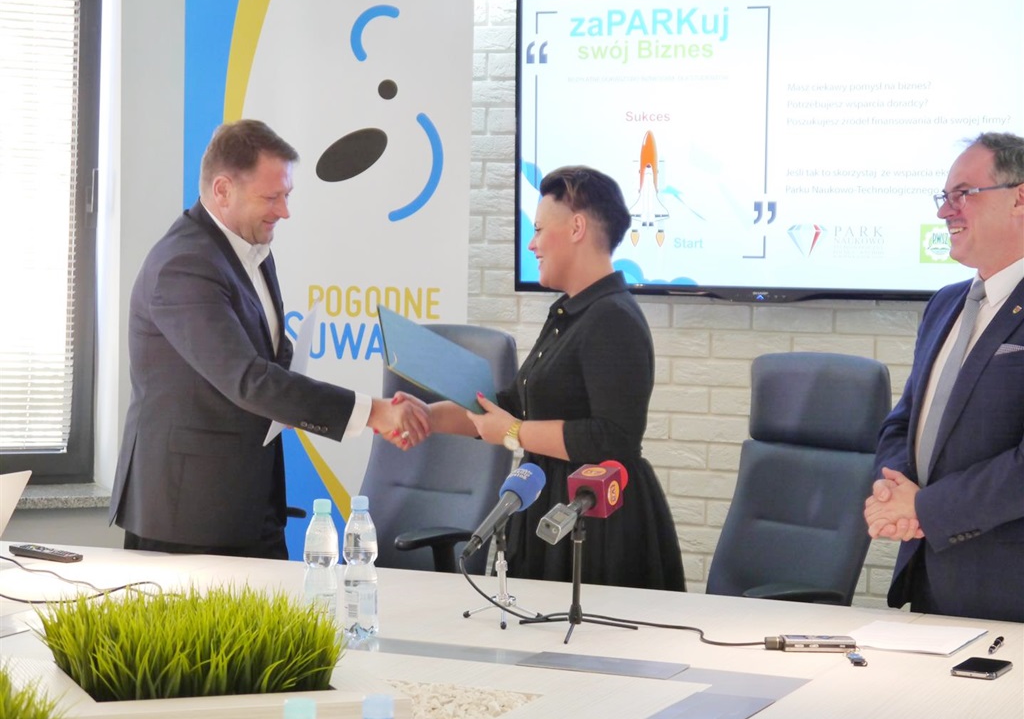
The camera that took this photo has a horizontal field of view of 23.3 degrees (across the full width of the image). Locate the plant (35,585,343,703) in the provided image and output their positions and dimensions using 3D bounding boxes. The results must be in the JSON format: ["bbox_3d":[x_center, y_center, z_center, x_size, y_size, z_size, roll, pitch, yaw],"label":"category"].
[{"bbox_3d":[-0.503,0.453,3.938,0.390,0.140,0.380,0,4,-19],"label":"plant"}]

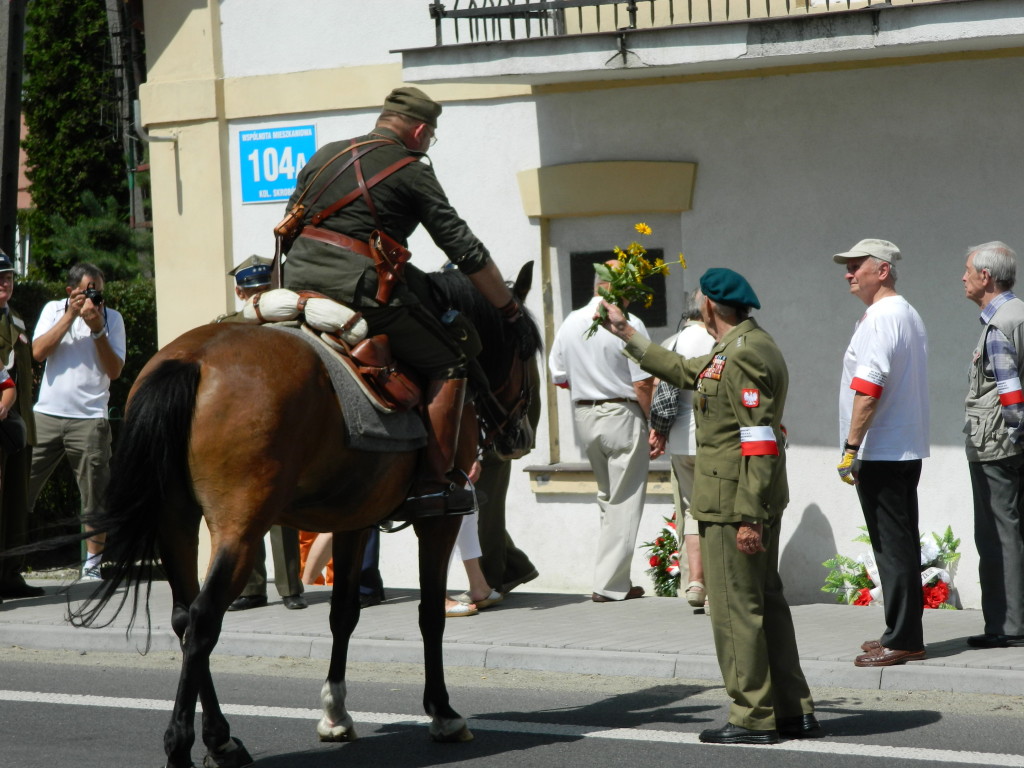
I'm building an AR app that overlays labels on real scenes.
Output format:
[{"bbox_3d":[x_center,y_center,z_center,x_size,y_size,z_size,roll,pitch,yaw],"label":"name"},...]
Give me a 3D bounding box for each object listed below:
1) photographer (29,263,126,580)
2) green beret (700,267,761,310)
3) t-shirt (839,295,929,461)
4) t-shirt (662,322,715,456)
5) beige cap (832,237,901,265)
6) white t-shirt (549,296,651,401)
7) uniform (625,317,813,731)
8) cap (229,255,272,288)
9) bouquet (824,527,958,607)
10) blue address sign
[{"bbox_3d":[-2.402,0.207,21.100,0.550,1.760,0.480,-3,2,-16],"label":"photographer"},{"bbox_3d":[0.782,-0.340,13.660,0.240,0.130,0.220,14,4,38],"label":"green beret"},{"bbox_3d":[1.509,-0.024,15.500,0.330,0.680,0.500,-2,2,7],"label":"t-shirt"},{"bbox_3d":[0.881,0.025,17.550,0.430,0.620,0.260,-2,2,14],"label":"t-shirt"},{"bbox_3d":[1.438,-0.531,15.480,0.275,0.120,0.180,-2,2,3],"label":"beige cap"},{"bbox_3d":[0.427,-0.171,18.420,0.465,0.510,0.260,-1,2,21],"label":"white t-shirt"},{"bbox_3d":[0.761,0.504,13.800,0.660,1.480,0.520,-3,2,-21],"label":"uniform"},{"bbox_3d":[-1.244,-0.545,18.580,0.260,0.160,0.270,-10,5,-22],"label":"cap"},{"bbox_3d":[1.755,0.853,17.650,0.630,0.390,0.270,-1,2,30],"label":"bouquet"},{"bbox_3d":[-1.223,-1.151,20.057,0.560,0.390,0.020,0,3,40],"label":"blue address sign"}]

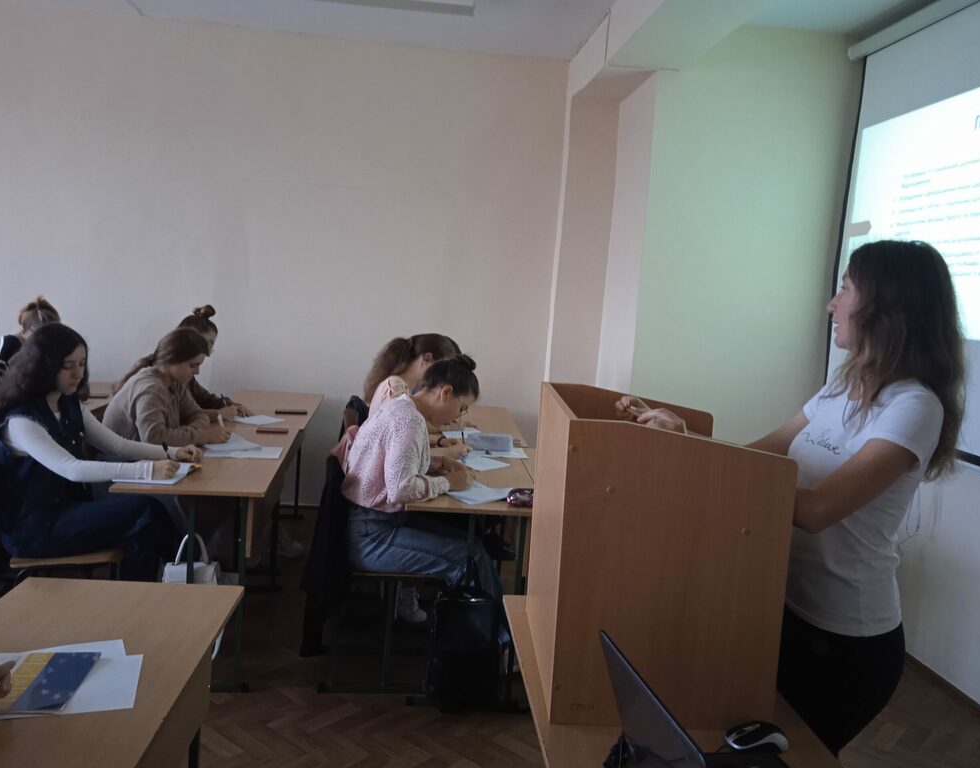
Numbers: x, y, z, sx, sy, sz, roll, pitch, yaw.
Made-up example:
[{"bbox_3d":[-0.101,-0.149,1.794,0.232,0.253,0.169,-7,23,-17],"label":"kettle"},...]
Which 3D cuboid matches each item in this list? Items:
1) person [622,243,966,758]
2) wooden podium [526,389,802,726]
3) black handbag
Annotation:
[{"bbox_3d":[0.595,0.532,1.811,0.700,1.710,0.500,3,8,-5],"label":"person"},{"bbox_3d":[0.323,0.322,1.771,0.425,0.570,0.515,3,8,-5],"label":"wooden podium"},{"bbox_3d":[-0.086,0.872,2.908,0.255,0.550,0.150,3,8,-5],"label":"black handbag"}]

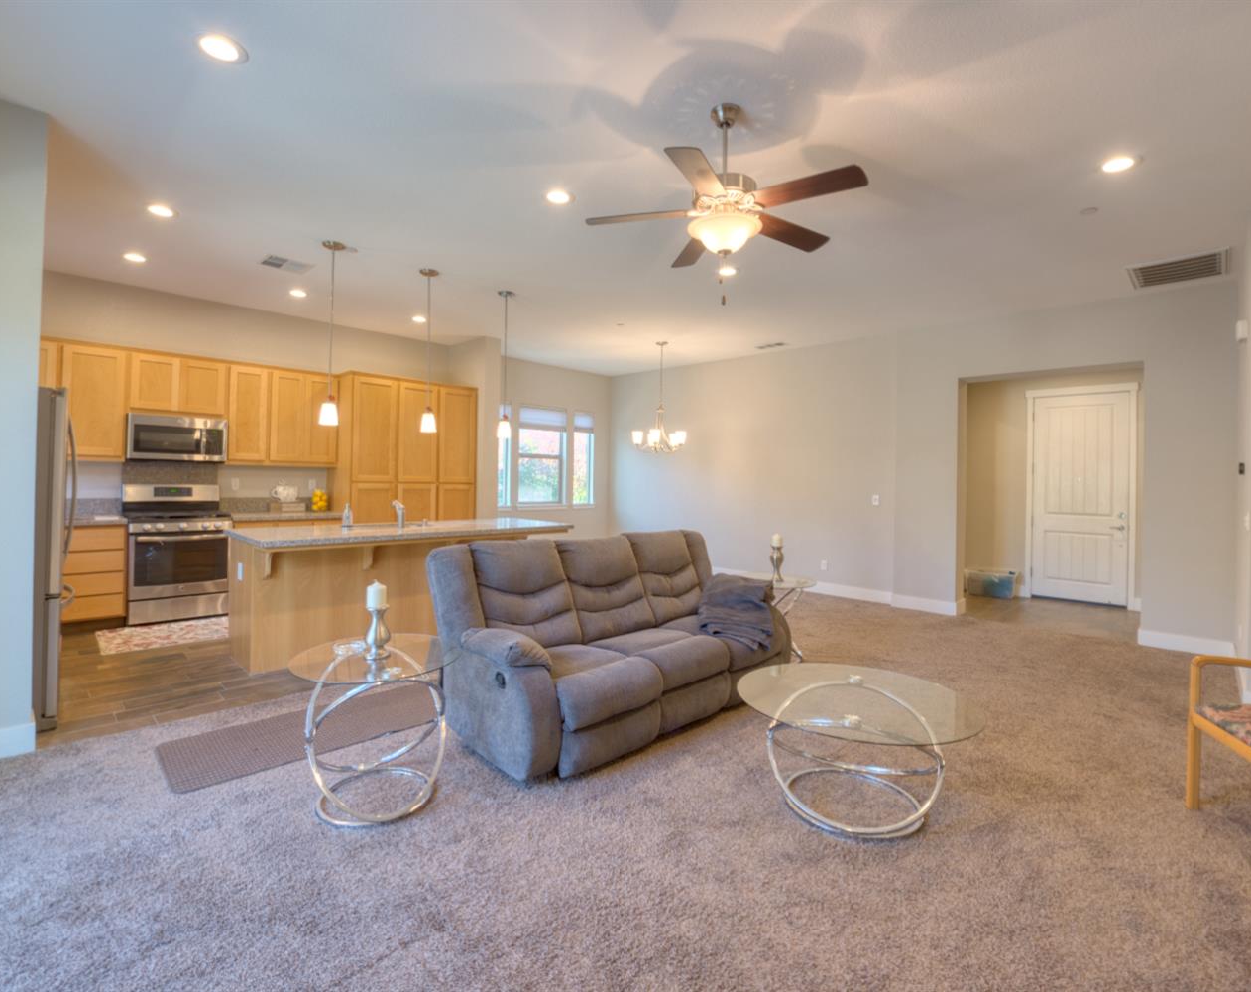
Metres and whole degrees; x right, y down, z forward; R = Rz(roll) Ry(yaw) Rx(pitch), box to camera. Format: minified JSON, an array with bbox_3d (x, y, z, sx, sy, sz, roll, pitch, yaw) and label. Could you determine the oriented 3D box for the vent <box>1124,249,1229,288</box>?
[{"bbox_3d":[4.290,-1.728,4.487,0.720,0.030,0.550,0,2,-44],"label":"vent"}]

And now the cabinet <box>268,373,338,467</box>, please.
[{"bbox_3d":[-3.567,-0.827,6.339,0.330,1.030,0.680,1,1,45],"label":"cabinet"}]

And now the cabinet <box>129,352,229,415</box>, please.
[{"bbox_3d":[-4.237,-1.032,5.480,0.750,0.525,0.330,0,2,-44],"label":"cabinet"}]

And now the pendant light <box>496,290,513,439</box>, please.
[{"bbox_3d":[-1.125,-1.213,5.374,0.135,1.350,0.135,1,1,0],"label":"pendant light"}]

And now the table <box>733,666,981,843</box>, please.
[{"bbox_3d":[0.912,1.020,2.321,0.900,0.435,0.900,1,1,45],"label":"table"}]

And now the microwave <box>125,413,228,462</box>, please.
[{"bbox_3d":[-4.296,-0.540,5.533,0.410,0.410,0.755,1,1,45],"label":"microwave"}]

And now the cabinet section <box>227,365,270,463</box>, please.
[{"bbox_3d":[-4.034,-0.844,6.130,0.330,1.020,0.385,2,2,44],"label":"cabinet section"}]

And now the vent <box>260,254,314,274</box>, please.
[{"bbox_3d":[-2.780,-1.889,4.767,0.340,0.030,0.265,0,2,-44],"label":"vent"}]

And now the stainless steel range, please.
[{"bbox_3d":[-4.199,0.530,5.437,0.700,1.220,0.755,1,1,45],"label":"stainless steel range"}]

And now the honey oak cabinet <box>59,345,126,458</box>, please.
[{"bbox_3d":[-4.662,-0.798,5.072,0.425,0.990,0.330,0,2,-44],"label":"honey oak cabinet"}]

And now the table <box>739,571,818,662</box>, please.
[{"bbox_3d":[1.113,0.934,4.395,0.650,0.590,0.650,1,1,0],"label":"table"}]

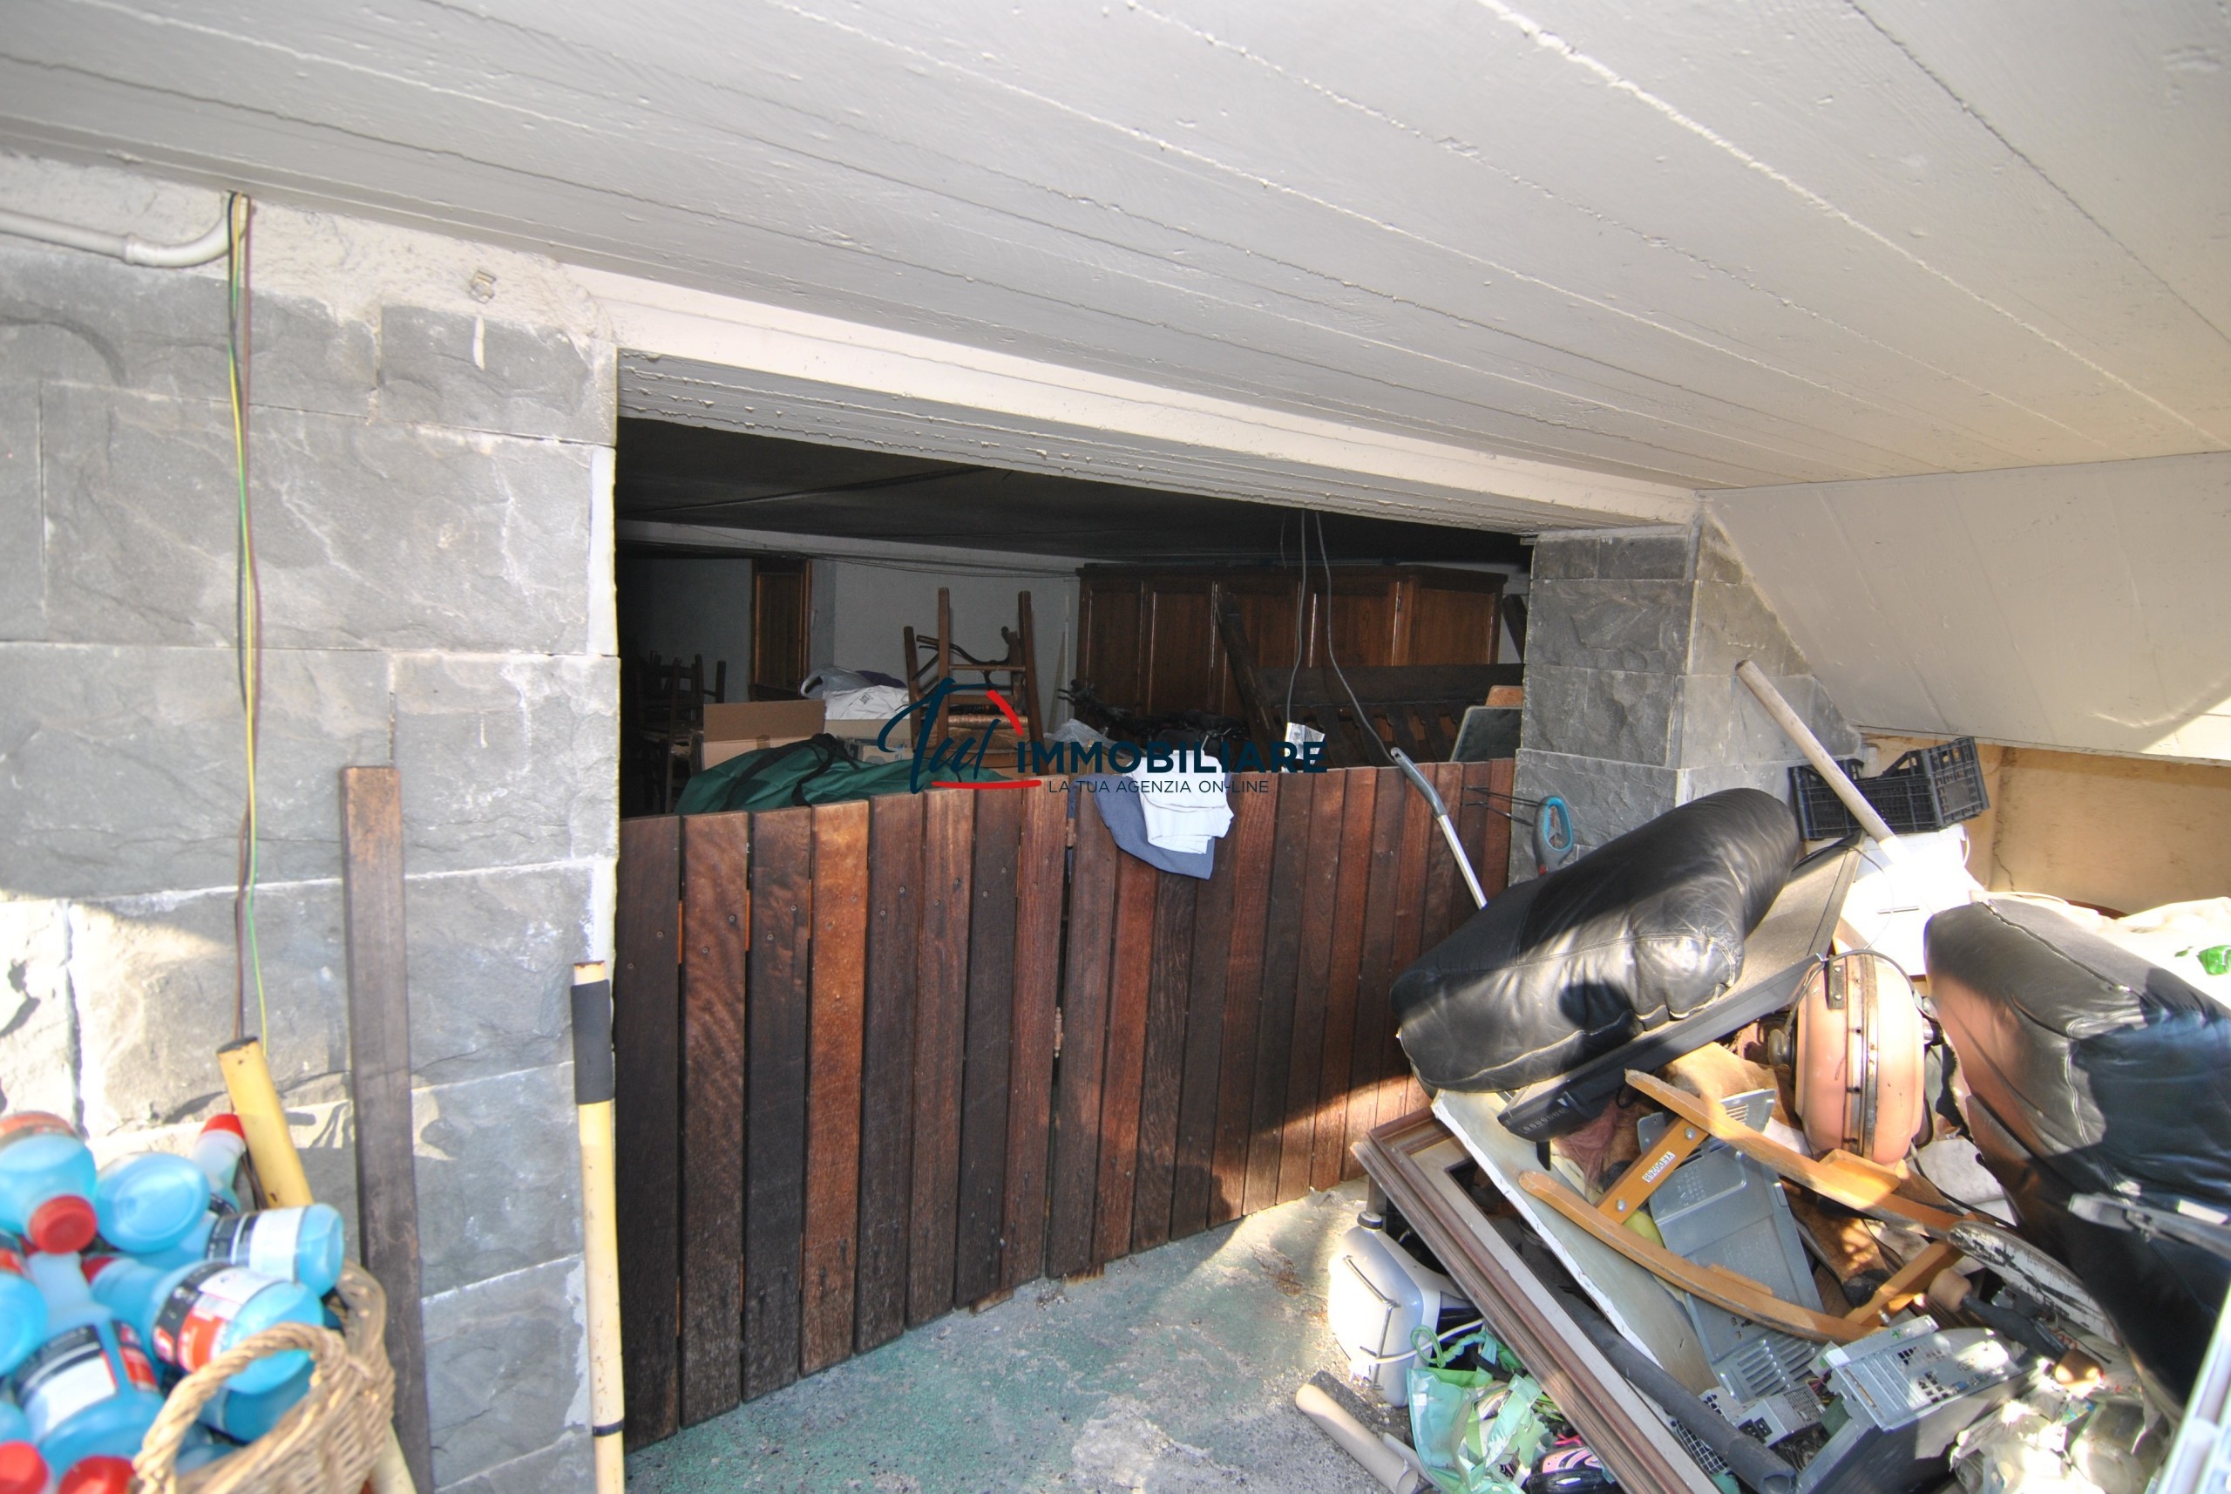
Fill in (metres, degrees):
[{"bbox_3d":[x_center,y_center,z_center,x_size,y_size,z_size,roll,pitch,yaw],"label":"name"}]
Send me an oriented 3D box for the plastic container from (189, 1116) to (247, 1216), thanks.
[{"bbox_3d":[-1.003,0.510,1.215,0.085,0.085,0.210,-12,51,0],"label":"plastic container"}]

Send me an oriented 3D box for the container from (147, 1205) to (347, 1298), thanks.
[{"bbox_3d":[-0.914,0.522,1.129,0.210,0.085,0.085,-2,0,-14],"label":"container"}]

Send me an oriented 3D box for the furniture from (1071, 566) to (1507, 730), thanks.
[{"bbox_3d":[0.767,0.063,5.946,0.667,1.955,2.343,-2,7,-39],"label":"furniture"}]

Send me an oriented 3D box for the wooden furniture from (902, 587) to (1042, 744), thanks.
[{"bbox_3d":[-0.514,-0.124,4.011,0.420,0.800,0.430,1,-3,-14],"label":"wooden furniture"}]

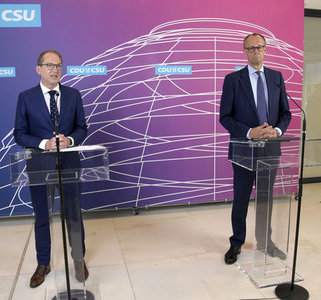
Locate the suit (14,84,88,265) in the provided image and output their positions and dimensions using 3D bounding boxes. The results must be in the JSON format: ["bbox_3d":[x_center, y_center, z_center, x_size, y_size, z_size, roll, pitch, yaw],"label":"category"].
[{"bbox_3d":[-0.811,0.217,2.707,0.560,1.420,0.380,-4,10,-17],"label":"suit"}]

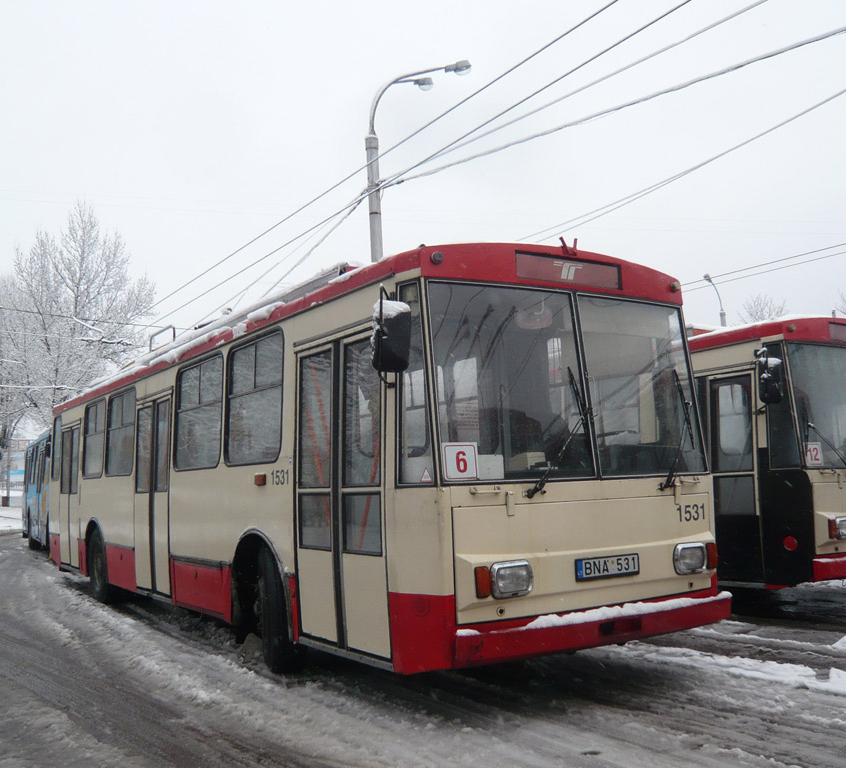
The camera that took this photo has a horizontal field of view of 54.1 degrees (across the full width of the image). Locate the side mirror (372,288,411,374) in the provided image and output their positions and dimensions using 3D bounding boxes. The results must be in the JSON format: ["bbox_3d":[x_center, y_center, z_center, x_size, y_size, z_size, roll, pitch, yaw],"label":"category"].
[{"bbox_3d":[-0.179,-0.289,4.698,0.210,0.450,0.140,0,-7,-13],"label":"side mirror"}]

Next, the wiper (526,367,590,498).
[{"bbox_3d":[0.833,0.279,5.092,0.580,0.850,0.120,3,-8,-34],"label":"wiper"}]

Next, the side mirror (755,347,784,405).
[{"bbox_3d":[3.227,-0.070,7.703,0.210,0.440,0.140,0,-7,-13],"label":"side mirror"}]

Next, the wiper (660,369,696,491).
[{"bbox_3d":[1.724,0.308,5.708,0.430,0.860,0.120,3,-8,-34],"label":"wiper"}]

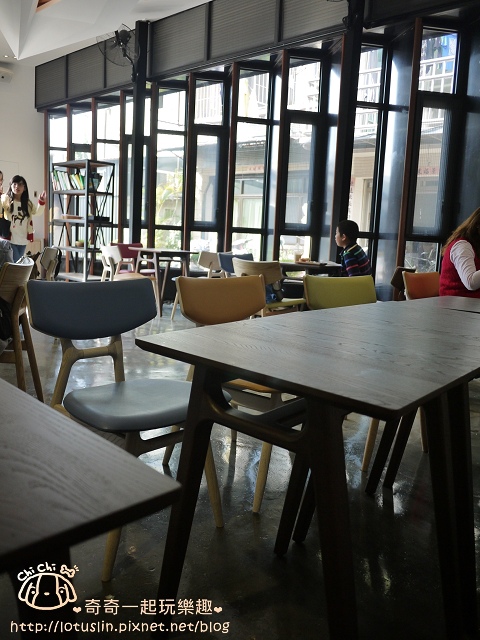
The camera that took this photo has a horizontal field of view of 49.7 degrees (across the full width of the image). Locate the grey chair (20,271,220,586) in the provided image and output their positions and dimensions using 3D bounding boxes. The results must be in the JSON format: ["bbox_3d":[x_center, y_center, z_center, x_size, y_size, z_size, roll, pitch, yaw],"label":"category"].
[{"bbox_3d":[-0.386,0.280,1.706,0.480,0.790,0.550,-5,11,-44],"label":"grey chair"}]

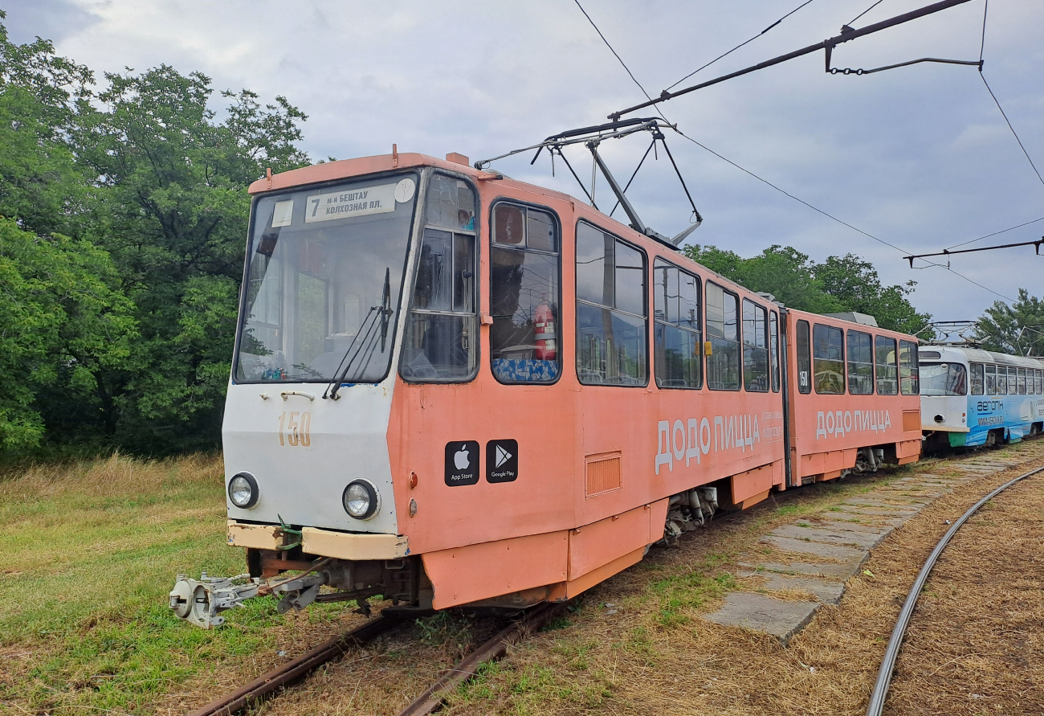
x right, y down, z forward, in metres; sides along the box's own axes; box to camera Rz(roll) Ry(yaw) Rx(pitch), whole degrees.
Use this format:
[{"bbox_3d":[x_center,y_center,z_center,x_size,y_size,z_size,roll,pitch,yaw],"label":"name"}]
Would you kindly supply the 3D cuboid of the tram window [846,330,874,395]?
[{"bbox_3d":[6.367,0.100,14.150,0.070,1.180,1.410,-3,-5,42],"label":"tram window"}]

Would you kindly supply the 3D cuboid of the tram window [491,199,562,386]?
[{"bbox_3d":[0.038,-0.423,4.900,0.640,1.170,0.070,3,-5,-43],"label":"tram window"}]

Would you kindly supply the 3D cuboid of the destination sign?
[{"bbox_3d":[-1.053,-0.939,4.604,0.730,0.180,0.030,-2,-12,30],"label":"destination sign"}]

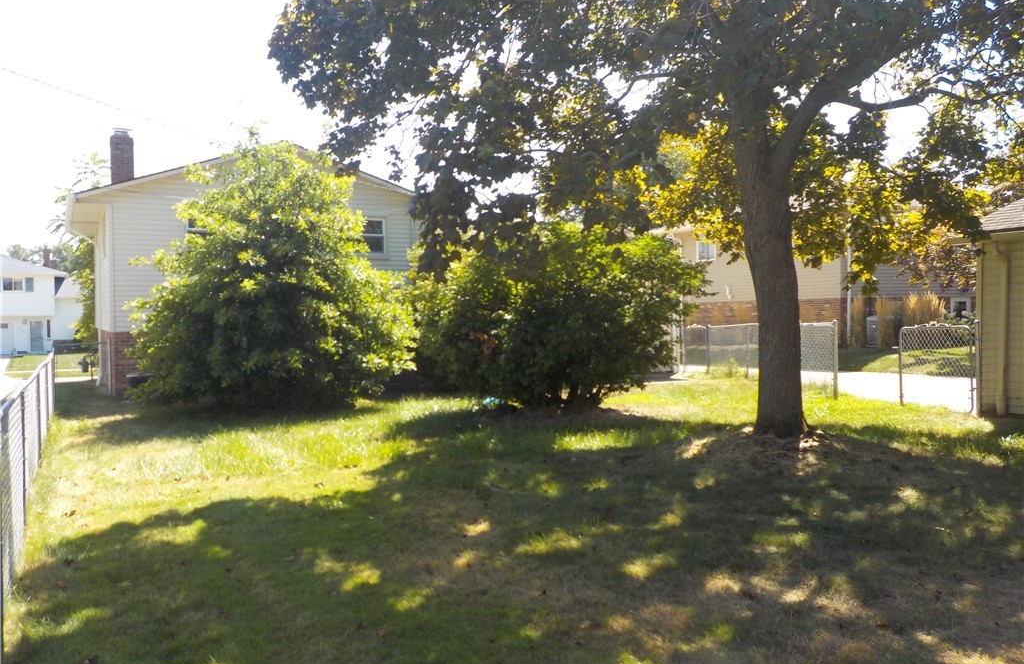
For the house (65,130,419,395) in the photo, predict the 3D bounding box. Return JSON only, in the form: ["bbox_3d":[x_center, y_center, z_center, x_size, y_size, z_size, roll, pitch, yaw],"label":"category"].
[{"bbox_3d":[-6.528,-1.879,22.164,8.250,5.950,7.900,-1,2,-26],"label":"house"}]

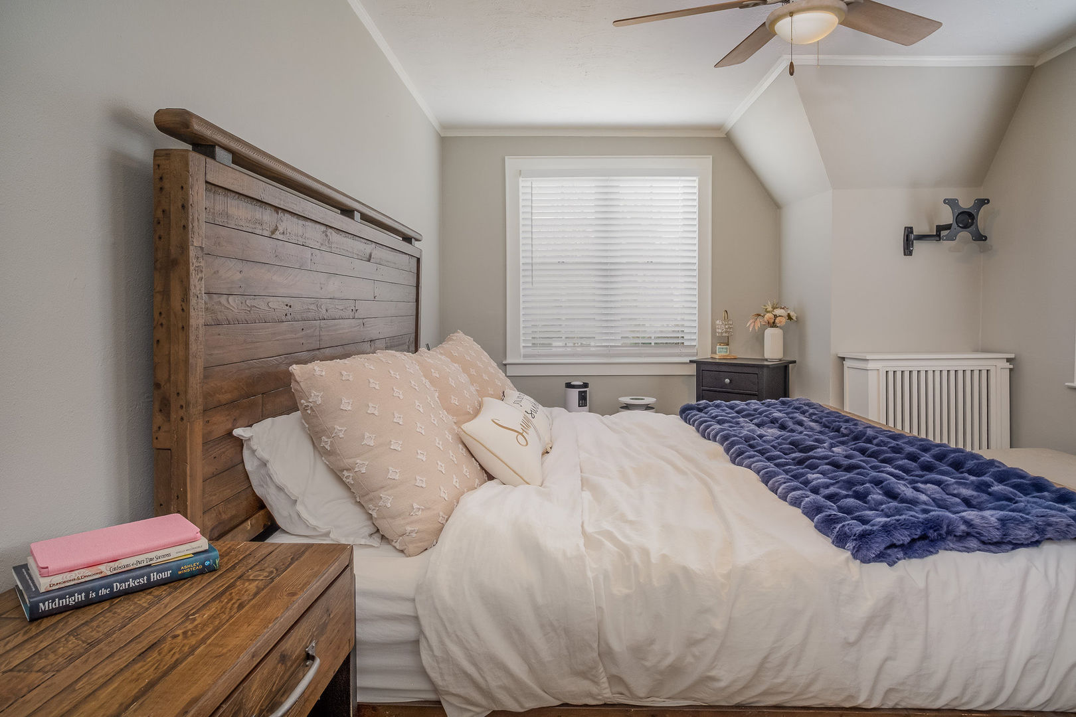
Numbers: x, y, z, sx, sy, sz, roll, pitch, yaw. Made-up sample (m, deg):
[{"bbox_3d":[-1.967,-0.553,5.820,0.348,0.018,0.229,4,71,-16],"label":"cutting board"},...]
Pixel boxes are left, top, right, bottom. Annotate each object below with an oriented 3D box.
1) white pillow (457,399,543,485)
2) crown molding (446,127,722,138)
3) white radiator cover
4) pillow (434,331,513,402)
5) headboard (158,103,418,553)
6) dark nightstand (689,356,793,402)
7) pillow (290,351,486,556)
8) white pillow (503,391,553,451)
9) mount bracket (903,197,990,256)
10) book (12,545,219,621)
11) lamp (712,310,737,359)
[{"bbox_3d":[-0.098,0.263,2.000,0.290,0.130,0.460,38,4,-1],"label":"white pillow"},{"bbox_3d":[0.324,-1.632,4.308,2.060,0.055,0.045,0,3,2],"label":"crown molding"},{"bbox_3d":[2.115,0.419,3.285,0.800,0.880,0.280,0,3,-3],"label":"white radiator cover"},{"bbox_3d":[-0.328,0.139,2.875,0.190,0.550,0.600,-33,2,15],"label":"pillow"},{"bbox_3d":[-0.727,0.190,2.310,0.085,1.560,2.070,0,3,2],"label":"headboard"},{"bbox_3d":[1.285,0.391,3.787,0.510,0.750,0.380,2,3,40],"label":"dark nightstand"},{"bbox_3d":[-0.363,0.223,1.730,0.190,0.560,0.610,-30,-3,14],"label":"pillow"},{"bbox_3d":[-0.037,0.247,2.635,0.140,0.310,0.450,-40,-2,4],"label":"white pillow"},{"bbox_3d":[2.306,-0.740,3.385,0.340,0.300,0.240,0,4,7],"label":"mount bracket"},{"bbox_3d":[-0.664,0.333,0.949,0.162,0.029,0.237,3,5,43],"label":"book"},{"bbox_3d":[1.282,-0.165,4.110,0.168,0.337,0.155,2,4,35],"label":"lamp"}]

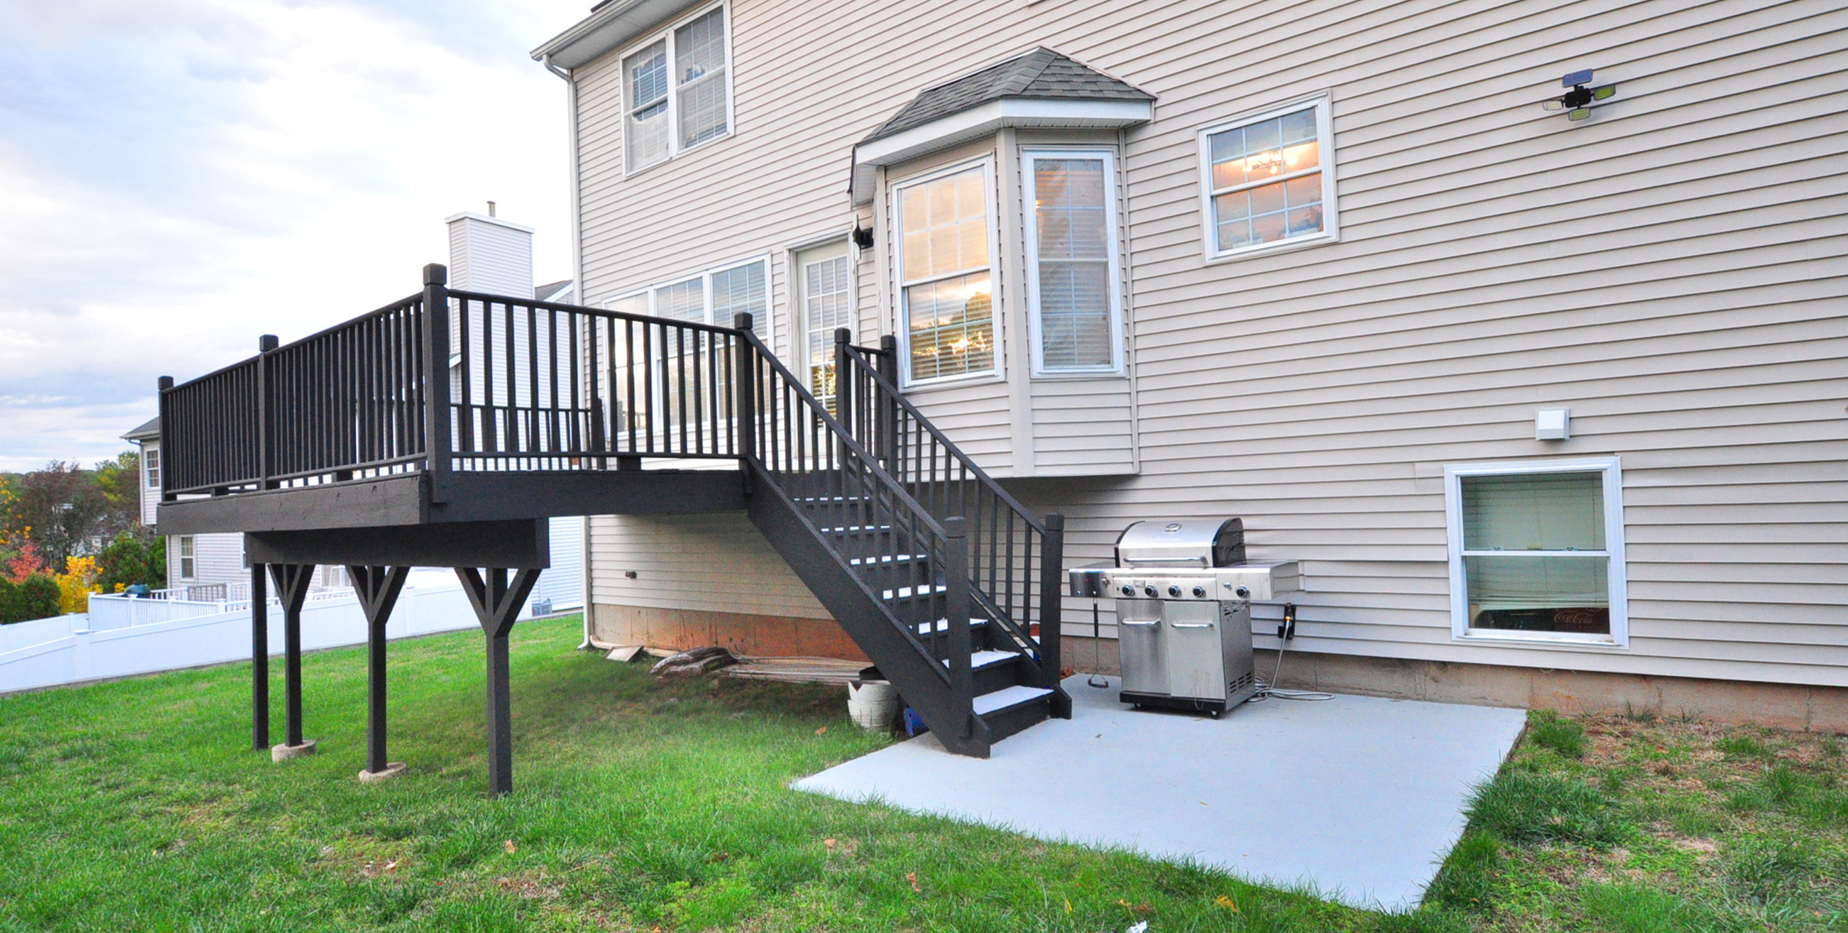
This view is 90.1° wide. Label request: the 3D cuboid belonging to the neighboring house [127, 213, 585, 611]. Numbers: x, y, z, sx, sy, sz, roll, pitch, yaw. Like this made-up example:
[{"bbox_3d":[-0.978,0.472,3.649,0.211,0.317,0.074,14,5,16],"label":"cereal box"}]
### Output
[{"bbox_3d":[-15.854,-0.747,29.487,14.900,10.400,11.000,-3,-2,31],"label":"neighboring house"}]

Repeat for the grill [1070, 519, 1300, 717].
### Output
[{"bbox_3d":[1.634,0.906,5.802,1.290,1.160,0.580,-4,-2,35],"label":"grill"}]

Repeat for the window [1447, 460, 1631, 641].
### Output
[{"bbox_3d":[3.489,0.499,5.286,0.845,1.040,0.100,-4,-2,37],"label":"window"}]

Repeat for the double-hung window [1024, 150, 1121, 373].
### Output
[{"bbox_3d":[1.098,-1.492,6.751,0.685,1.650,0.100,-2,-2,-8],"label":"double-hung window"}]

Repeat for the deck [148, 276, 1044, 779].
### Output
[{"bbox_3d":[-2.134,0.515,6.814,6.200,2.800,4.250,-4,-2,38],"label":"deck"}]

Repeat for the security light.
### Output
[{"bbox_3d":[3.593,-2.029,5.070,0.335,0.275,0.200,-4,-2,37],"label":"security light"}]

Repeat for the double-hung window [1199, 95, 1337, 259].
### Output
[{"bbox_3d":[2.290,-1.917,6.197,0.860,0.950,0.100,-4,-2,37],"label":"double-hung window"}]

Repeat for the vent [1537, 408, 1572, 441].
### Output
[{"bbox_3d":[3.539,-0.236,5.191,0.160,0.170,0.090,-4,-2,37],"label":"vent"}]

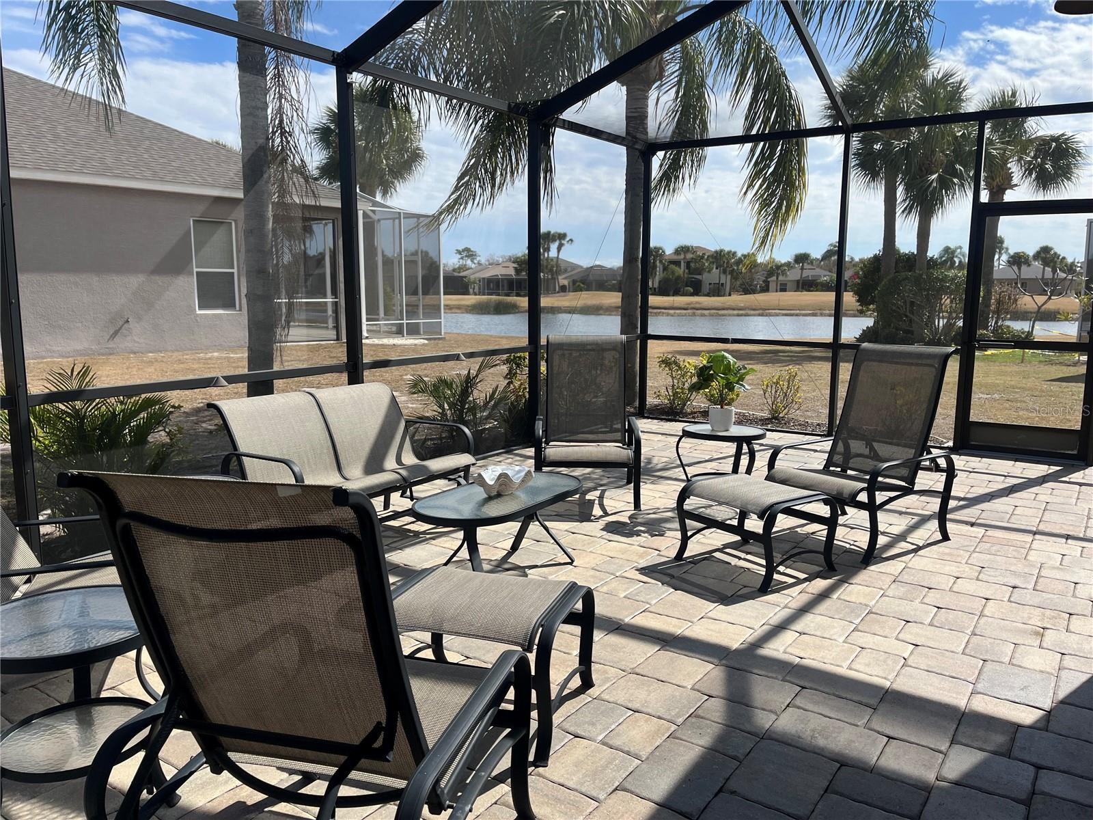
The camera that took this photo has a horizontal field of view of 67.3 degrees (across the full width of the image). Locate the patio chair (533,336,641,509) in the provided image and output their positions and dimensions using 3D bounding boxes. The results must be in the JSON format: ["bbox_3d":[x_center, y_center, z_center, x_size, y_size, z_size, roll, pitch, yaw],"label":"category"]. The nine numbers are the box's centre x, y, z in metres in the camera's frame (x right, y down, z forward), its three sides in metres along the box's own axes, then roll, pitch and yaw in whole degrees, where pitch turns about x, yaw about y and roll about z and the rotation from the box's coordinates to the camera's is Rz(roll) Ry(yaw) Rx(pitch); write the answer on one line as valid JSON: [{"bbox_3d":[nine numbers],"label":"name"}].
[{"bbox_3d":[0.278,0.057,5.460,0.680,1.055,0.850,0,9,2],"label":"patio chair"}]

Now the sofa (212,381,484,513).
[{"bbox_3d":[-1.098,0.304,4.665,0.780,0.790,1.310,6,10,33],"label":"sofa"}]

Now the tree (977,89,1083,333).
[{"bbox_3d":[16.324,-6.736,28.010,3.300,8.155,3.300,5,10,29],"label":"tree"}]

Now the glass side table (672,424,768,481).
[{"bbox_3d":[1.099,0.384,5.131,0.530,0.510,0.530,2,9,11],"label":"glass side table"}]

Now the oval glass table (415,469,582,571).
[{"bbox_3d":[-0.207,0.602,3.965,0.515,0.415,1.010,6,10,33],"label":"oval glass table"}]

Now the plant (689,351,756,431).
[{"bbox_3d":[1.101,-0.119,5.112,0.410,0.490,0.380,2,9,12],"label":"plant"}]

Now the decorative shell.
[{"bbox_3d":[-0.208,0.334,3.947,0.280,0.120,0.190,0,9,-3],"label":"decorative shell"}]

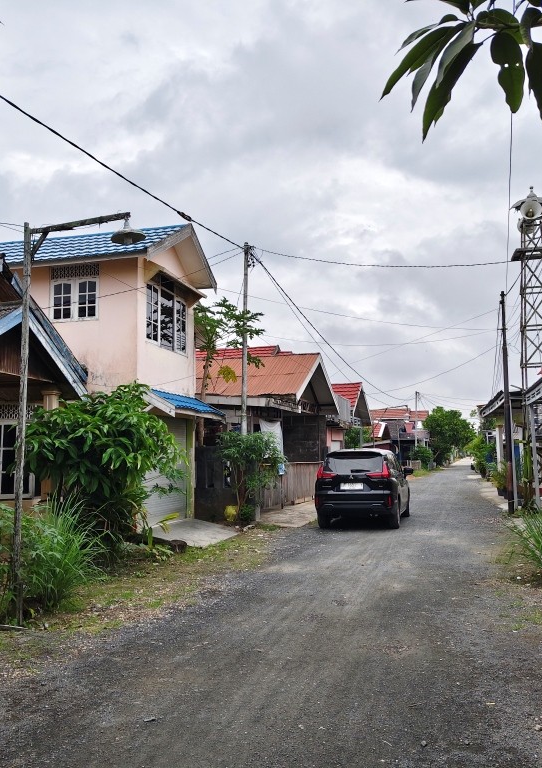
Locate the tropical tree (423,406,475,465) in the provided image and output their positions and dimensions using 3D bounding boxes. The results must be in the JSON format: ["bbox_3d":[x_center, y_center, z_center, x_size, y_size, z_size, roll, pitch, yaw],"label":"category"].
[{"bbox_3d":[16.147,4.707,62.028,4.900,5.500,4.900,-3,-6,16],"label":"tropical tree"}]

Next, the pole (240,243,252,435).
[{"bbox_3d":[-0.670,-0.175,16.920,0.160,6.870,0.160,-1,-6,16],"label":"pole"}]

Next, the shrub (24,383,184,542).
[{"bbox_3d":[-2.692,1.348,11.049,2.400,2.850,2.600,-3,-6,16],"label":"shrub"}]

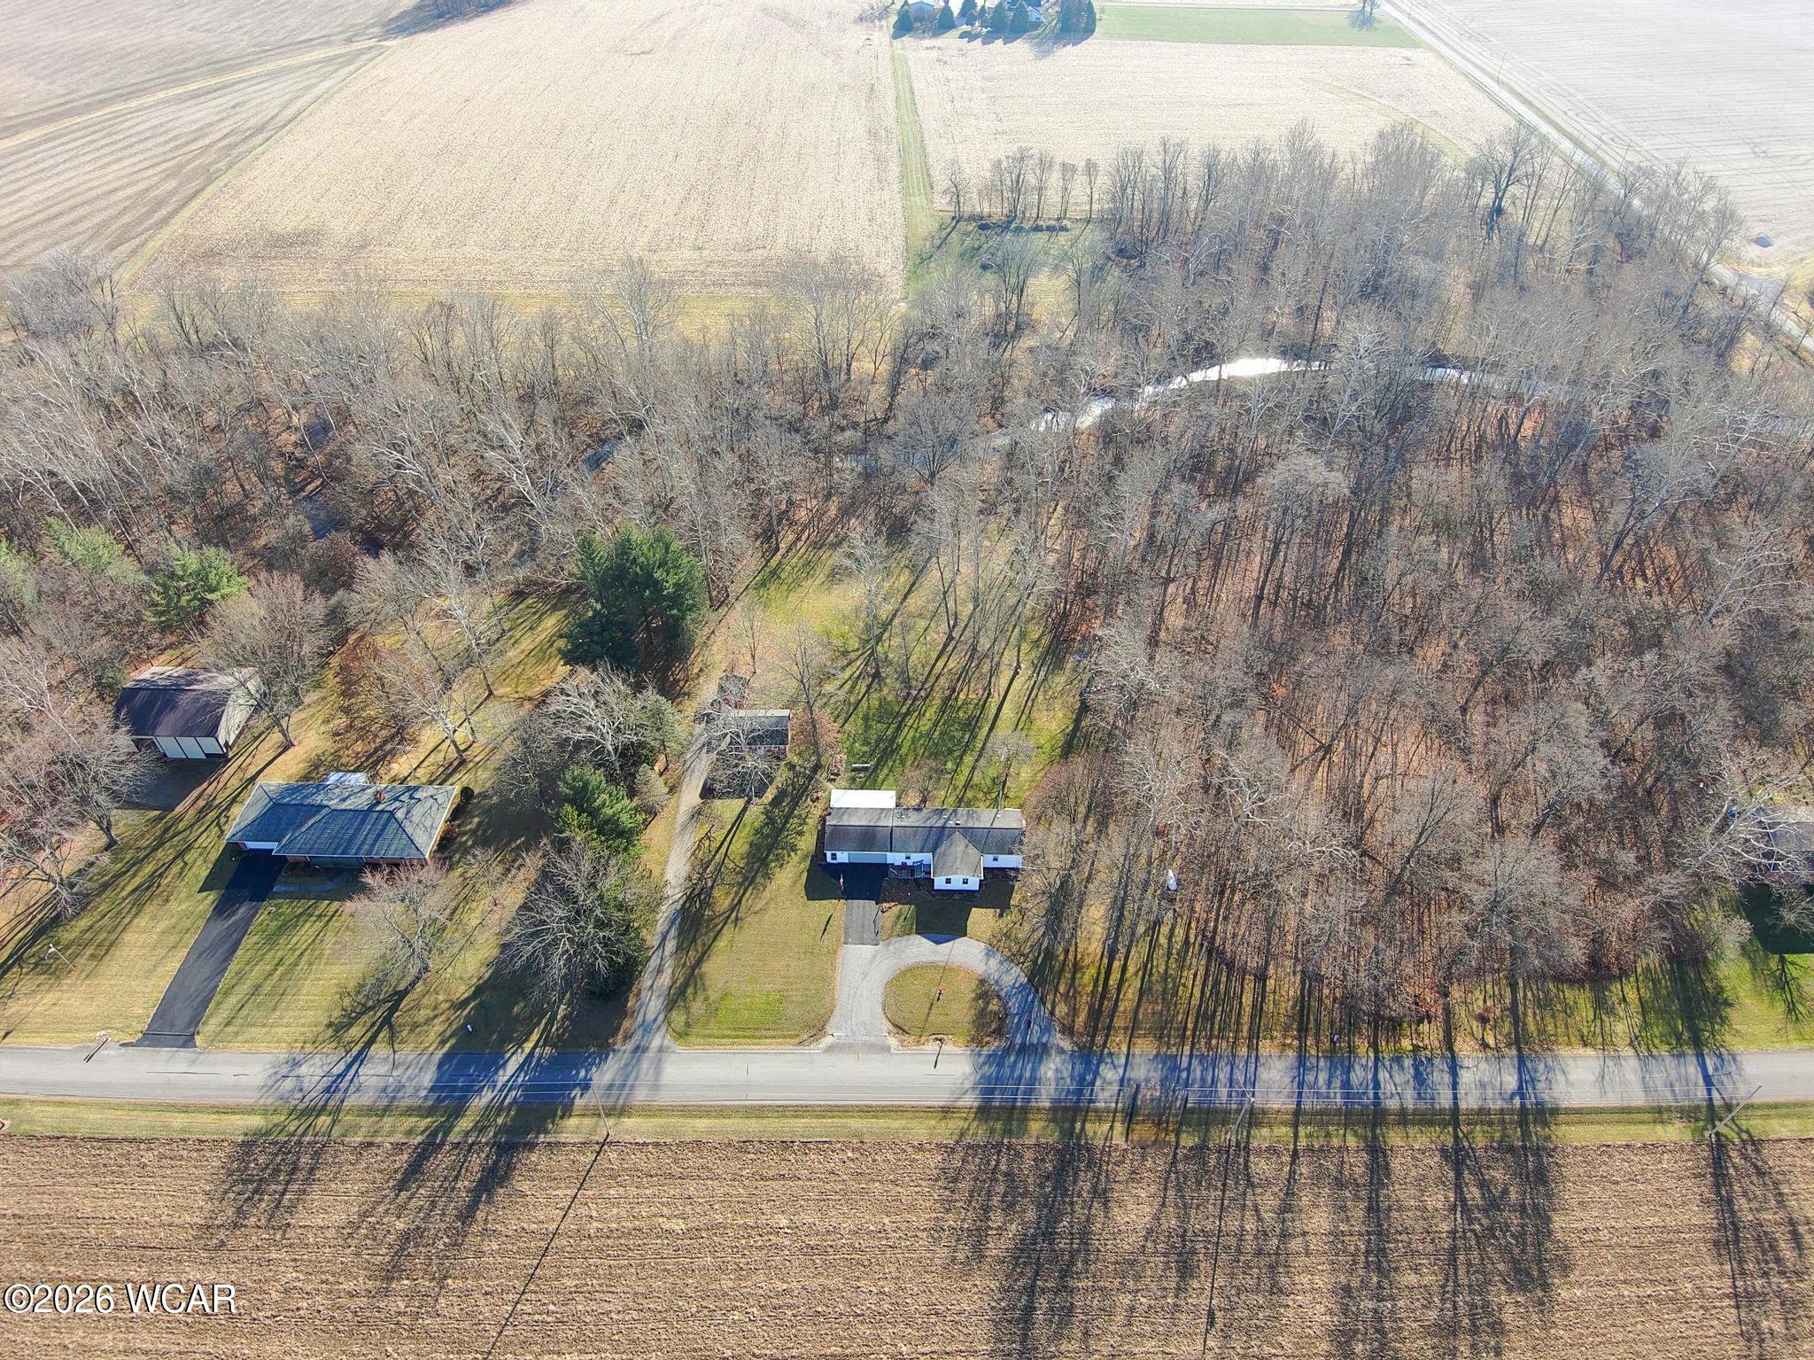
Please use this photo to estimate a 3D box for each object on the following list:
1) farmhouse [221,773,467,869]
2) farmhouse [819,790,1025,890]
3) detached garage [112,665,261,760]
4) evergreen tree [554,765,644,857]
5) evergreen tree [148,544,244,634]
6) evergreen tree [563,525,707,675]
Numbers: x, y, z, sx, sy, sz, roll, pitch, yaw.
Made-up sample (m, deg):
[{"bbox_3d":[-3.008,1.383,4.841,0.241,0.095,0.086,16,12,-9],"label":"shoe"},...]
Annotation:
[{"bbox_3d":[-72.330,17.320,141.600,26.210,4.400,13.590,1,44,1],"label":"farmhouse"},{"bbox_3d":[2.120,19.710,138.830,24.420,3.600,13.730,1,44,1],"label":"farmhouse"},{"bbox_3d":[-100.690,3.720,154.350,15.330,6.500,13.310,1,44,1],"label":"detached garage"},{"bbox_3d":[-37.810,15.700,135.250,10.300,15.000,10.000,1,44,1],"label":"evergreen tree"},{"bbox_3d":[-107.170,-13.720,165.810,12.000,15.500,12.000,1,44,1],"label":"evergreen tree"},{"bbox_3d":[-39.340,-11.630,159.270,19.000,20.500,17.500,1,44,1],"label":"evergreen tree"}]

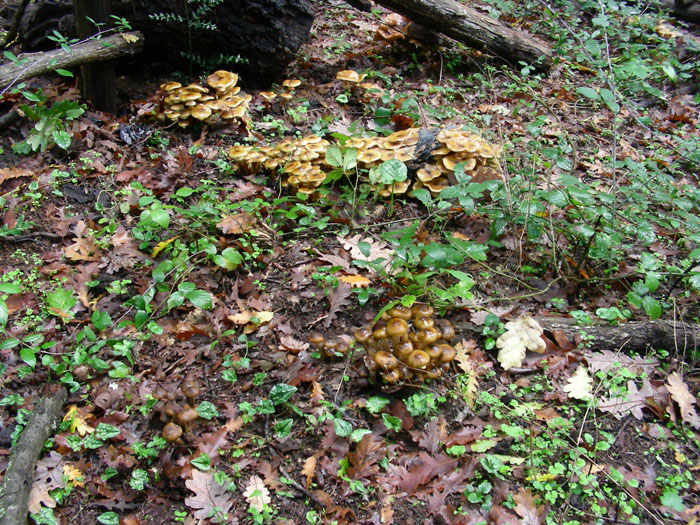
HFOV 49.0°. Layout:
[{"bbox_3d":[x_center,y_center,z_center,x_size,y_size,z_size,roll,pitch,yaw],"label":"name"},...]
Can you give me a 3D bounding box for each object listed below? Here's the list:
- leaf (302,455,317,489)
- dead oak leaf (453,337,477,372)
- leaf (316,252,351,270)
[{"bbox_3d":[-0.068,0.351,1.294,0.026,0.013,0.062,3,42,3],"label":"leaf"},{"bbox_3d":[0.227,0.183,1.514,0.036,0.016,0.080,-11,46,-11],"label":"dead oak leaf"},{"bbox_3d":[-0.038,-0.003,1.760,0.094,0.019,0.043,26,48,26],"label":"leaf"}]

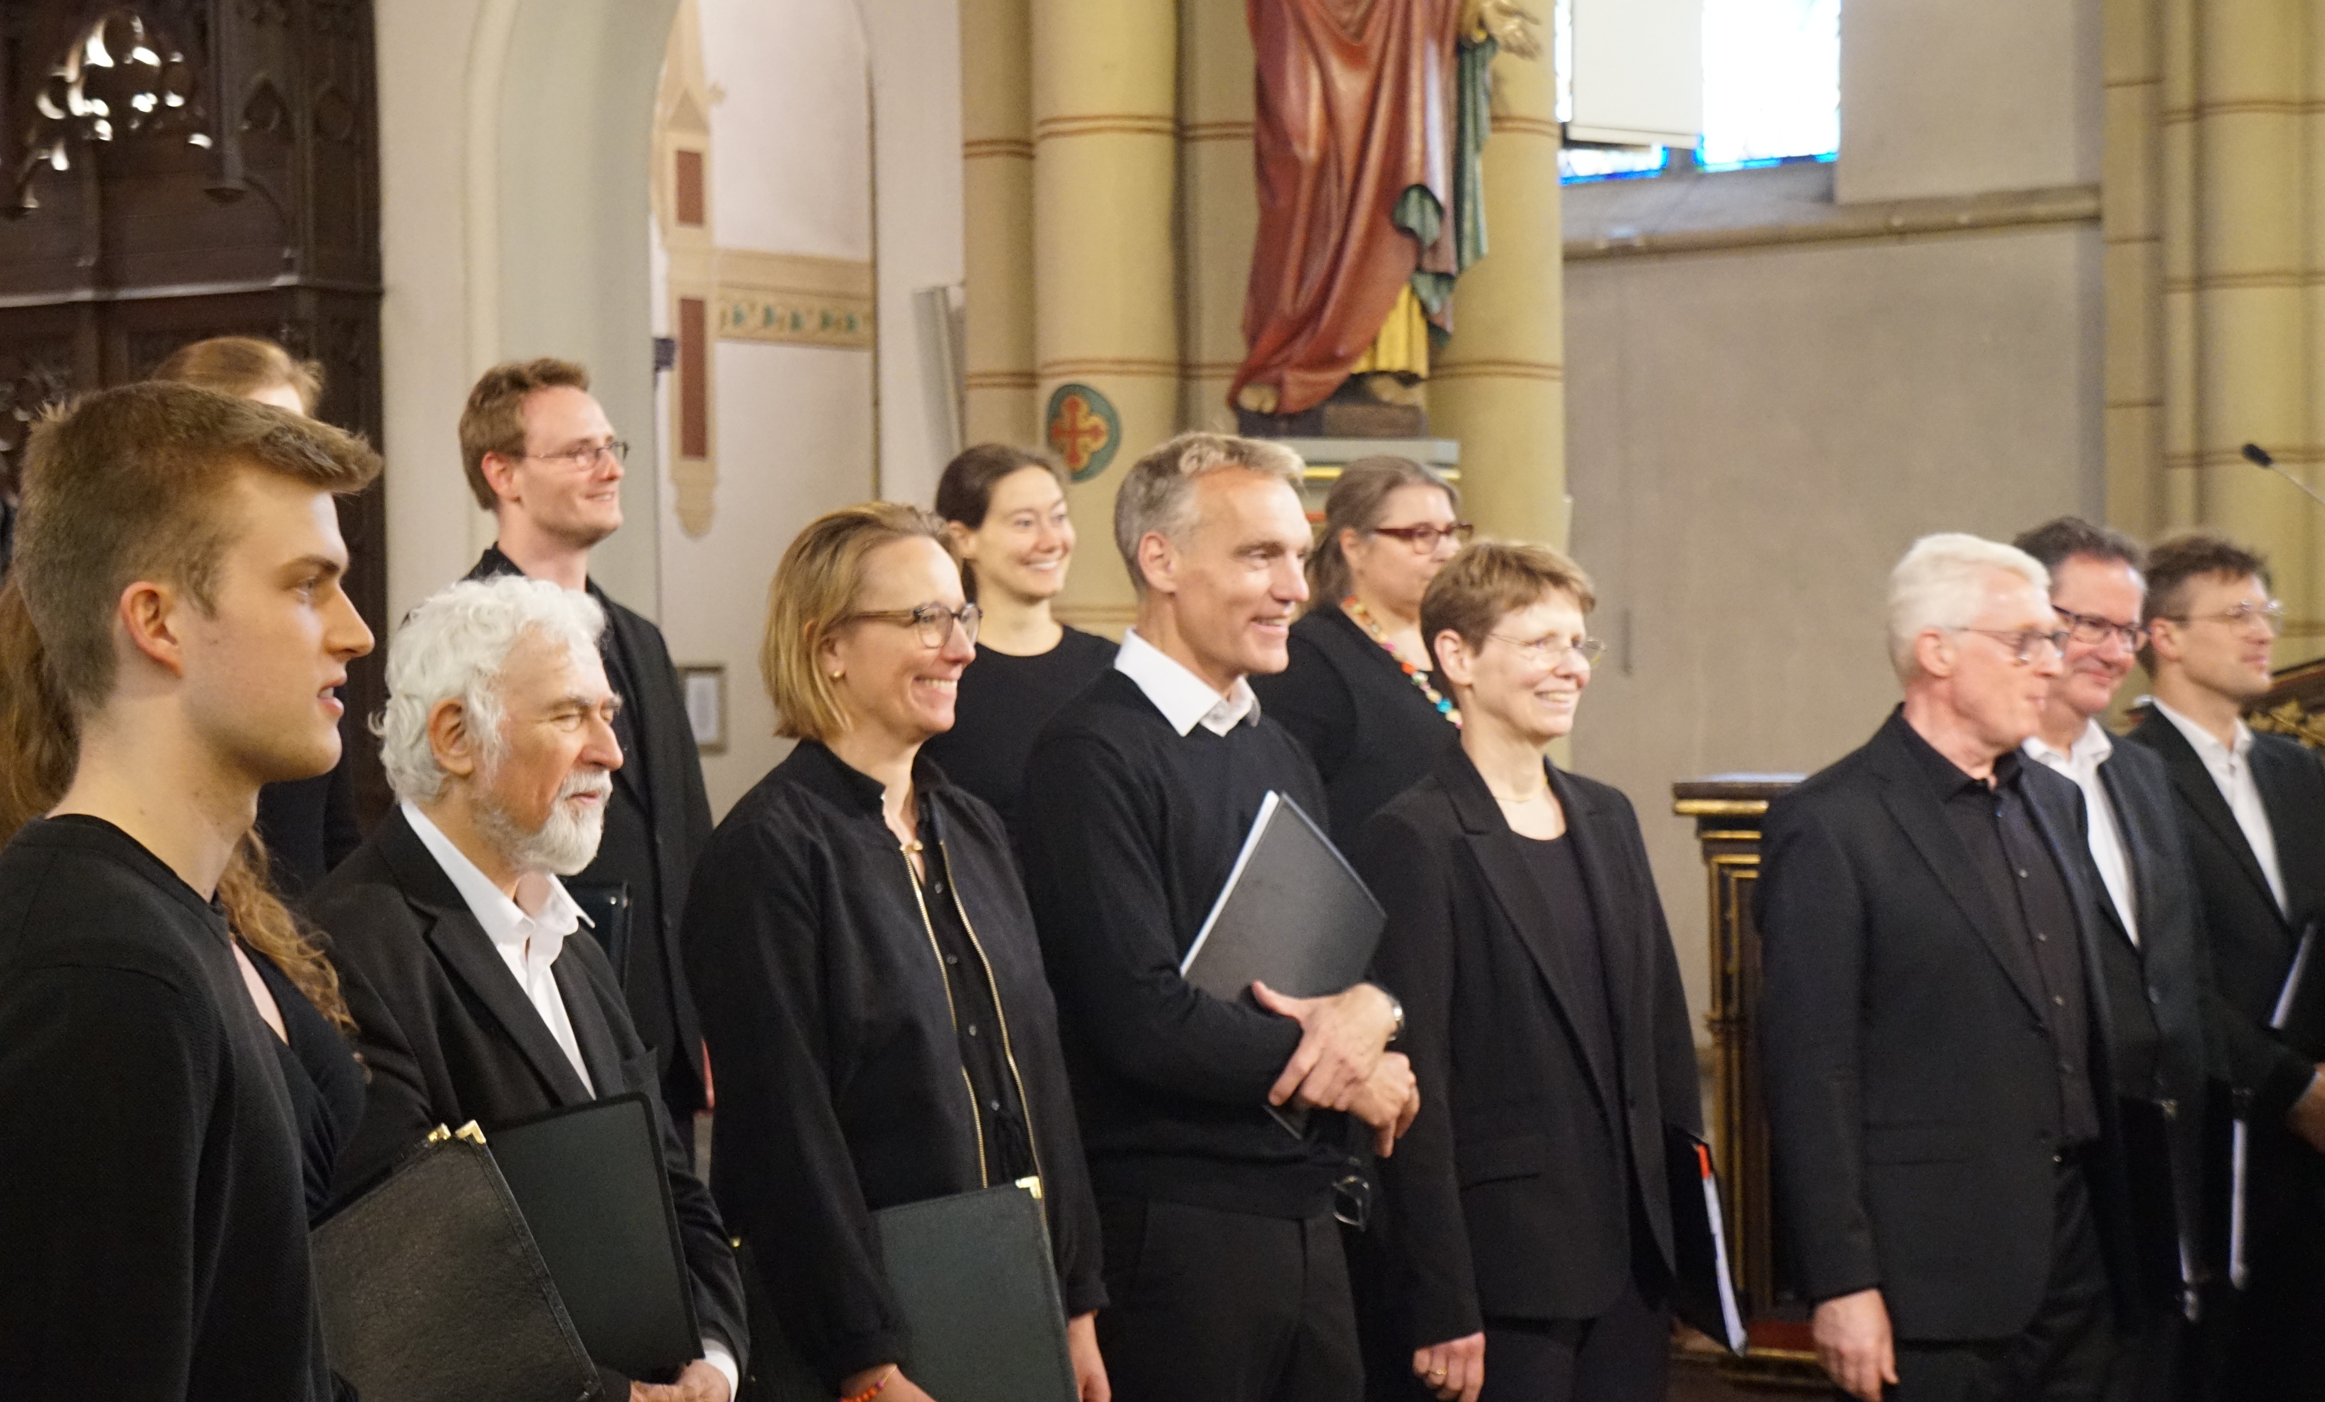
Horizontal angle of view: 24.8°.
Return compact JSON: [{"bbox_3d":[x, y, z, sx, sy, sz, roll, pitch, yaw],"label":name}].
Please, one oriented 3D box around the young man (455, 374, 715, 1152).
[{"bbox_3d":[-0.803,0.462,7.137,0.540,1.840,0.380,-3,3,-42],"label":"young man"}]

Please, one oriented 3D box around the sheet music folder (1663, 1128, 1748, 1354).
[{"bbox_3d":[0.605,0.616,6.350,0.030,0.260,0.320,-14,13,-16],"label":"sheet music folder"}]

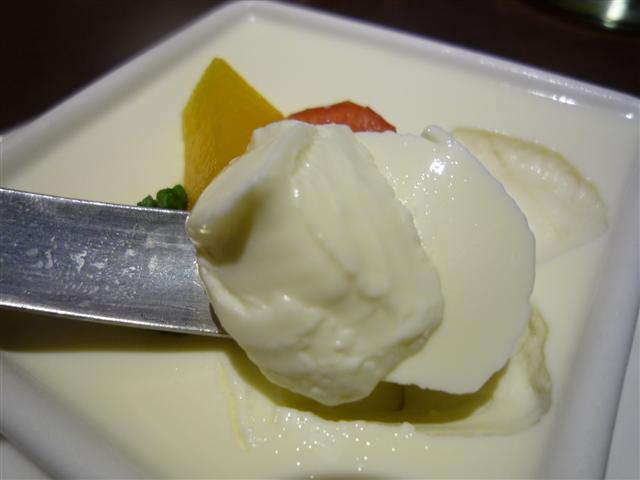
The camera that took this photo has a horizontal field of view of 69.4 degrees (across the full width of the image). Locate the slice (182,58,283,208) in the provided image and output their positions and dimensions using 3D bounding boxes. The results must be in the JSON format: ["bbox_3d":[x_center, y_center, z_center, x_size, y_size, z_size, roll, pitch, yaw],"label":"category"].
[{"bbox_3d":[-0.022,-0.025,0.122,0.028,0.011,0.046,0,75,0],"label":"slice"}]

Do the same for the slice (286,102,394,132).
[{"bbox_3d":[0.006,-0.025,0.123,0.030,0.012,0.026,0,62,0],"label":"slice"}]

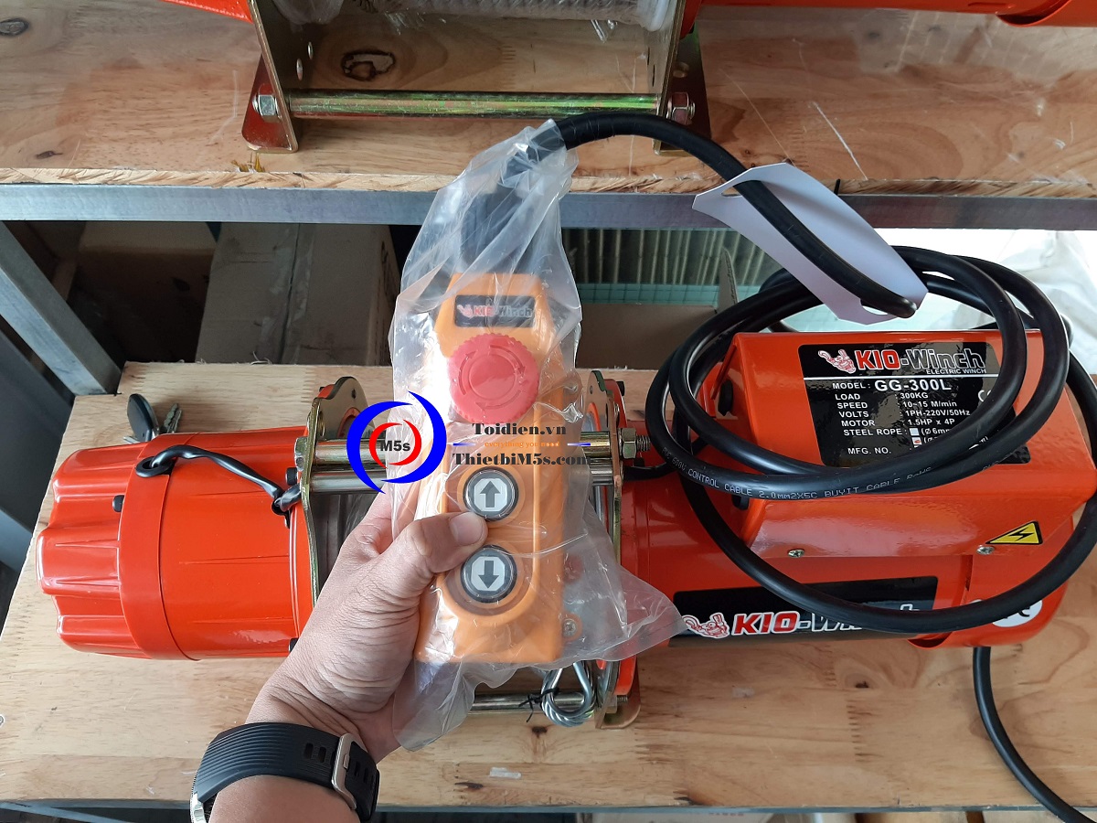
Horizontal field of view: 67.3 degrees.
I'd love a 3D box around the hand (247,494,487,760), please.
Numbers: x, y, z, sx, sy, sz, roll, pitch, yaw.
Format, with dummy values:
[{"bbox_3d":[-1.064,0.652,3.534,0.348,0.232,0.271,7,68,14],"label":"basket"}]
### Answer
[{"bbox_3d":[-0.075,0.099,0.408,0.100,0.100,0.140,23,70,10],"label":"hand"}]

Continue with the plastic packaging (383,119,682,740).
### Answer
[{"bbox_3d":[-0.006,-0.002,0.390,0.132,0.085,0.285,2,77,-1],"label":"plastic packaging"}]

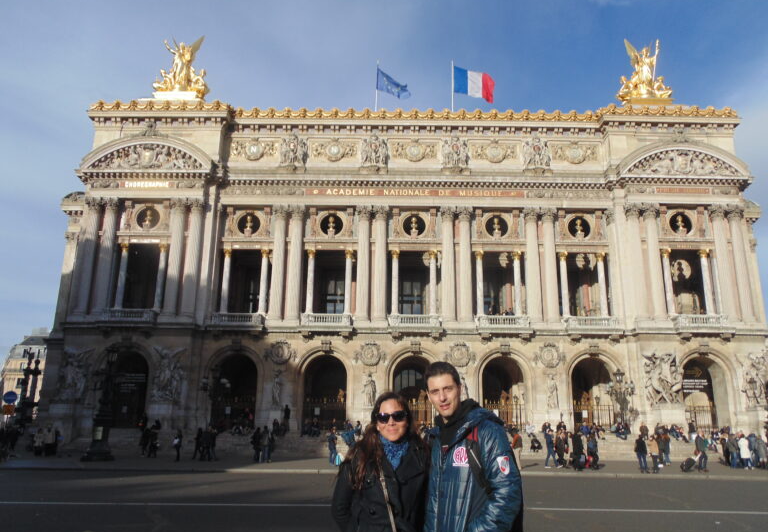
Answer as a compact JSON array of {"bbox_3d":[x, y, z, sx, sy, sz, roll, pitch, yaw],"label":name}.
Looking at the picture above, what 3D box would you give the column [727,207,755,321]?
[{"bbox_3d":[31.196,-0.343,51.972,1.280,10.408,1.280,1,-15,1],"label":"column"}]

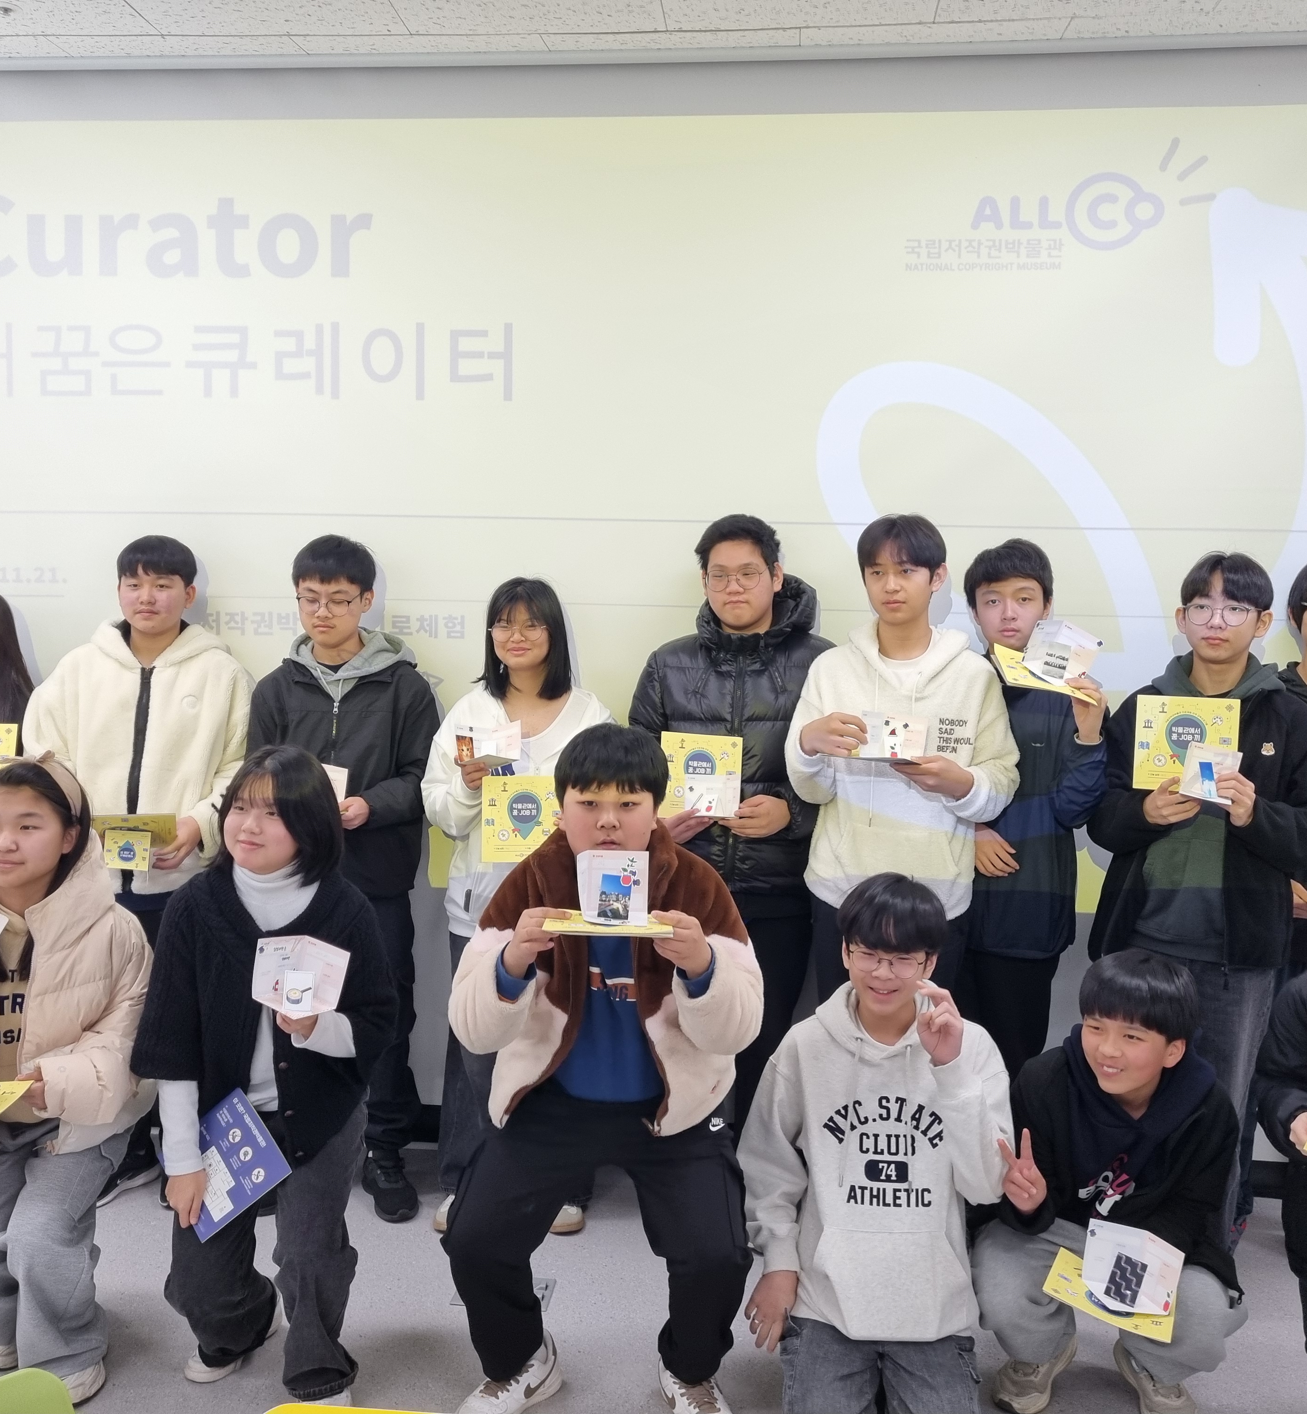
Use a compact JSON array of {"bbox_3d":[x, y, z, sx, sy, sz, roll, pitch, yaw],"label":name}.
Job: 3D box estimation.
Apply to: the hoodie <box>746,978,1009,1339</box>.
[{"bbox_3d":[0.410,0.840,2.612,0.490,0.636,0.360,2,7,8],"label":"hoodie"}]

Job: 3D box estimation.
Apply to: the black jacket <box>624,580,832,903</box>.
[{"bbox_3d":[0.196,0.063,3.280,0.500,0.720,0.370,2,7,12],"label":"black jacket"}]

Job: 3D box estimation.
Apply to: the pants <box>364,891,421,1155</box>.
[{"bbox_3d":[-0.773,0.759,3.489,0.390,0.780,0.260,1,7,0],"label":"pants"}]

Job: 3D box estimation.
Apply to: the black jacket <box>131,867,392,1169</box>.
[{"bbox_3d":[-0.710,0.558,2.600,0.460,0.510,0.360,-1,7,-10],"label":"black jacket"}]

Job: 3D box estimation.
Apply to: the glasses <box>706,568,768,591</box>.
[{"bbox_3d":[0.196,-0.289,3.186,0.135,0.045,0.135,3,13,15],"label":"glasses"}]

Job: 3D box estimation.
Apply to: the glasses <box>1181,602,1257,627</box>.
[{"bbox_3d":[1.125,-0.187,2.825,0.140,0.047,0.130,5,10,33],"label":"glasses"}]

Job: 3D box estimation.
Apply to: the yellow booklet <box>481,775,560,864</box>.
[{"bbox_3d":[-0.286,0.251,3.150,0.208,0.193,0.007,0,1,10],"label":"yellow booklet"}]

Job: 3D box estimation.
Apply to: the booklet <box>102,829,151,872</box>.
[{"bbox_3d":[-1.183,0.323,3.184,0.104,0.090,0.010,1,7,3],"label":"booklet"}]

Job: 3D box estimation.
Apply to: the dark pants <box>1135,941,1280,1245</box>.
[{"bbox_3d":[1.279,0.756,3.320,0.340,0.890,0.260,1,7,8],"label":"dark pants"}]

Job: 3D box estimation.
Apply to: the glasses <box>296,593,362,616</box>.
[{"bbox_3d":[-0.751,-0.237,3.246,0.140,0.047,0.130,2,17,6],"label":"glasses"}]

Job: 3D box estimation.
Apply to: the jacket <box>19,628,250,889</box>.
[{"bbox_3d":[-1.226,0.123,3.369,0.512,0.647,0.340,0,7,-8],"label":"jacket"}]

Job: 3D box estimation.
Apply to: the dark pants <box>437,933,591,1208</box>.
[{"bbox_3d":[-0.344,0.813,3.428,0.400,0.770,0.270,1,7,-2],"label":"dark pants"}]

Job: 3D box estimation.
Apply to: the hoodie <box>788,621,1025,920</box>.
[{"bbox_3d":[0.546,0.143,3.096,0.496,0.639,0.340,2,7,12],"label":"hoodie"}]

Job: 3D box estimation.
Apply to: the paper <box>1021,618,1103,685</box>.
[{"bbox_3d":[0.854,-0.116,2.960,0.150,0.115,0.085,18,20,-3],"label":"paper"}]

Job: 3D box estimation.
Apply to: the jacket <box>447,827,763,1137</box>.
[{"bbox_3d":[-0.085,0.477,2.500,0.530,0.520,0.390,0,7,0],"label":"jacket"}]

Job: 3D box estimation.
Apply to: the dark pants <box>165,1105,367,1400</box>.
[{"bbox_3d":[-0.726,0.994,2.653,0.341,0.520,0.420,2,7,12],"label":"dark pants"}]

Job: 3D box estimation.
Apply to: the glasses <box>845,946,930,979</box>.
[{"bbox_3d":[0.413,0.432,2.483,0.138,0.046,0.135,3,8,15],"label":"glasses"}]

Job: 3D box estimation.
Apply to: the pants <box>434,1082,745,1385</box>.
[{"bbox_3d":[-0.109,1.010,2.714,0.586,0.491,0.480,1,7,2],"label":"pants"}]

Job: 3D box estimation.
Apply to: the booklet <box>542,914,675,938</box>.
[{"bbox_3d":[-0.075,0.361,2.375,0.210,0.008,0.190,0,2,0],"label":"booklet"}]

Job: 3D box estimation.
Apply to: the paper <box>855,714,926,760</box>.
[{"bbox_3d":[0.491,0.062,2.925,0.150,0.100,0.085,1,-3,0],"label":"paper"}]

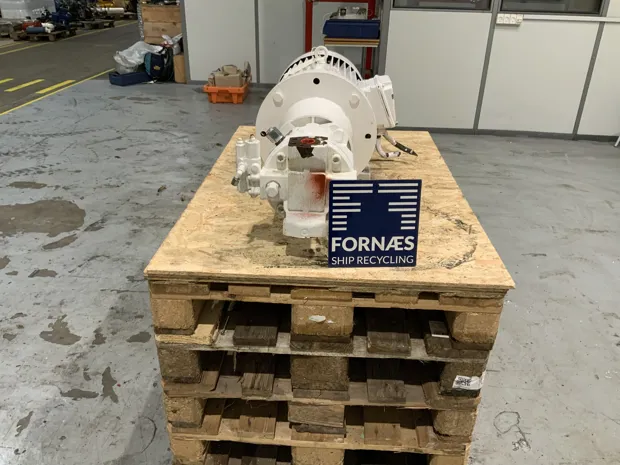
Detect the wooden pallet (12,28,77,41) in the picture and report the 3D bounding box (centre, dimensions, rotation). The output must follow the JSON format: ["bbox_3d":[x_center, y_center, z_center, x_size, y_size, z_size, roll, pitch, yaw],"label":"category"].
[{"bbox_3d":[-5.494,-4.131,10.839,0.800,0.144,1.200,0,27,-3],"label":"wooden pallet"}]

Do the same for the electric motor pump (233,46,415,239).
[{"bbox_3d":[0.055,-0.344,1.600,0.465,0.415,0.970,2,27,2],"label":"electric motor pump"}]

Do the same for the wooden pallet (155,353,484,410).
[{"bbox_3d":[0.057,0.077,1.817,0.800,0.148,1.200,2,27,2],"label":"wooden pallet"}]

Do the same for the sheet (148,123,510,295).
[{"bbox_3d":[0.071,-0.164,1.729,0.830,0.022,1.250,2,27,2],"label":"sheet"}]

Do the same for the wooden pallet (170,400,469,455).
[{"bbox_3d":[0.054,0.214,1.891,0.800,0.148,1.200,2,27,2],"label":"wooden pallet"}]

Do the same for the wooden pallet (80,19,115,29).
[{"bbox_3d":[-5.403,-5.187,12.943,0.800,0.144,1.200,-2,27,-7],"label":"wooden pallet"}]

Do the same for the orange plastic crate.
[{"bbox_3d":[-0.932,-1.575,5.879,0.445,0.172,0.350,2,27,2],"label":"orange plastic crate"}]

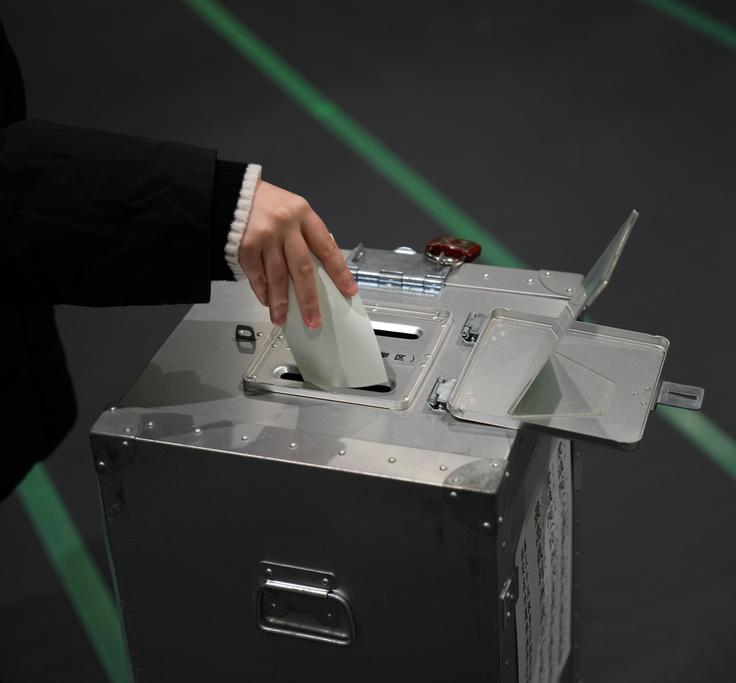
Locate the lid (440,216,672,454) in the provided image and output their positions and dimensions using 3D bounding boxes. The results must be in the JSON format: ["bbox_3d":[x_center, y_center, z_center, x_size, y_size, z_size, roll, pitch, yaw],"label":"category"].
[{"bbox_3d":[0.171,-0.011,1.430,0.170,0.146,0.177,7,32,17],"label":"lid"}]

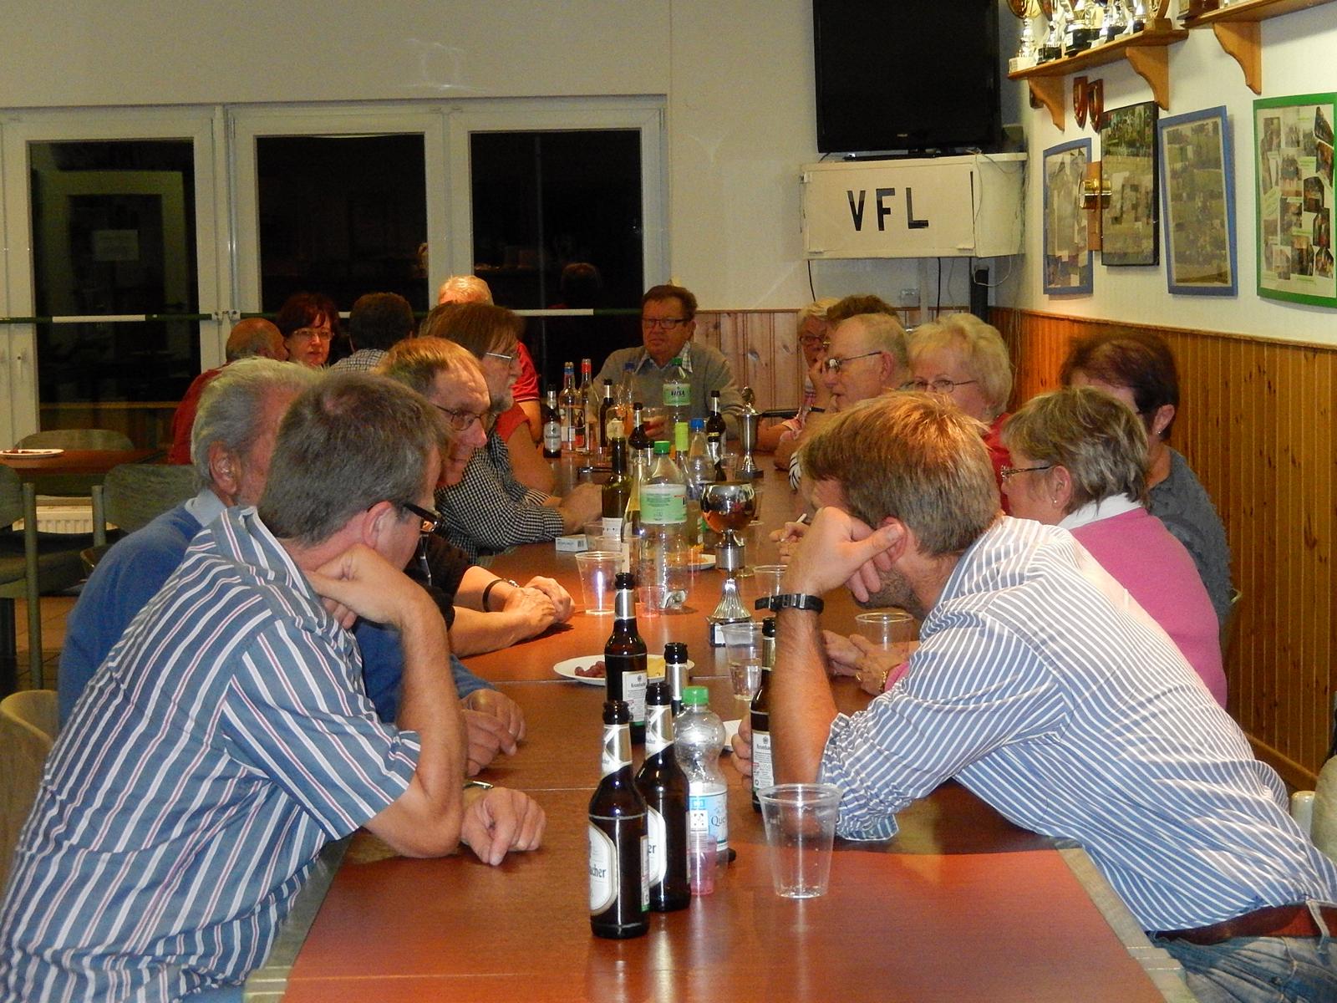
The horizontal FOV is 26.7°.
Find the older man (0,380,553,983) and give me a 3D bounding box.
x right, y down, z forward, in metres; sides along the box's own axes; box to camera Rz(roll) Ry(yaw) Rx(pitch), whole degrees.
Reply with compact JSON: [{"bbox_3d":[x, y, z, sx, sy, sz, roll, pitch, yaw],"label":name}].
[{"bbox_3d":[-0.443,0.516,3.188,0.680,1.300,0.550,-2,5,-11],"label":"older man"}]

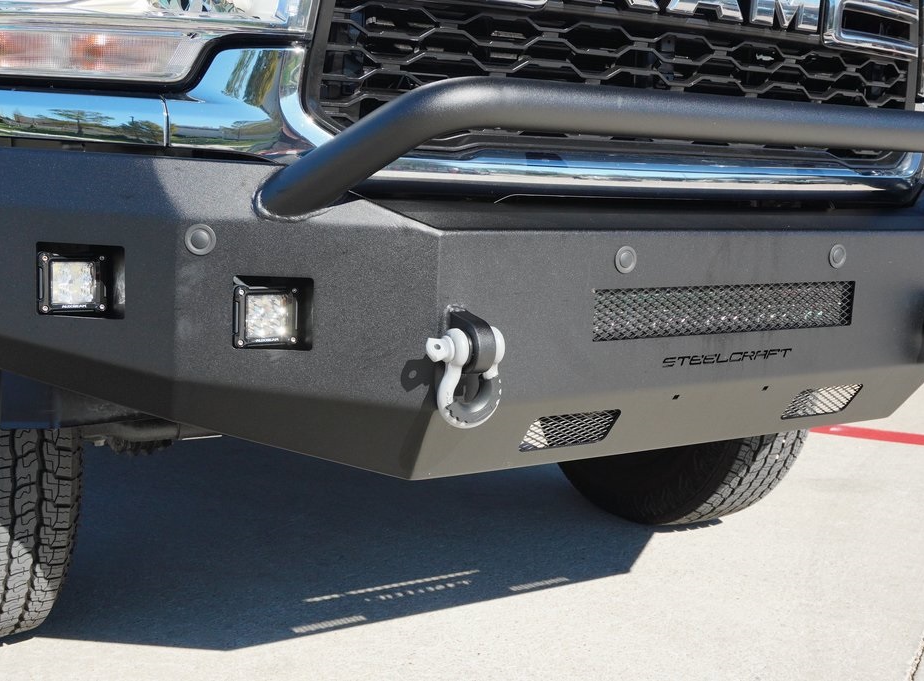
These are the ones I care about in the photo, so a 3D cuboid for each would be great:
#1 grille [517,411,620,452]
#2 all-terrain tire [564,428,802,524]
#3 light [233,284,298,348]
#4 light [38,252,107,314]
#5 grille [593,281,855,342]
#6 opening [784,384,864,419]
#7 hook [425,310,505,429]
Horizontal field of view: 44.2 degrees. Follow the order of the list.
[{"bbox_3d":[0.143,0.115,1.516,0.141,0.062,0.015,-3,45,-32],"label":"grille"},{"bbox_3d":[0.524,0.041,2.998,0.280,0.854,0.854,-3,12,-32],"label":"all-terrain tire"},{"bbox_3d":[-0.246,-0.034,1.365,0.083,0.074,0.062,-3,12,-32],"label":"light"},{"bbox_3d":[-0.483,-0.074,1.390,0.083,0.074,0.062,-3,12,-32],"label":"light"},{"bbox_3d":[0.378,-0.045,1.599,0.505,0.067,0.020,-3,12,-32],"label":"grille"},{"bbox_3d":[0.563,0.093,1.782,0.141,0.062,0.015,-3,45,-32],"label":"opening"},{"bbox_3d":[0.011,0.032,1.322,0.098,0.130,0.077,-3,12,-32],"label":"hook"}]

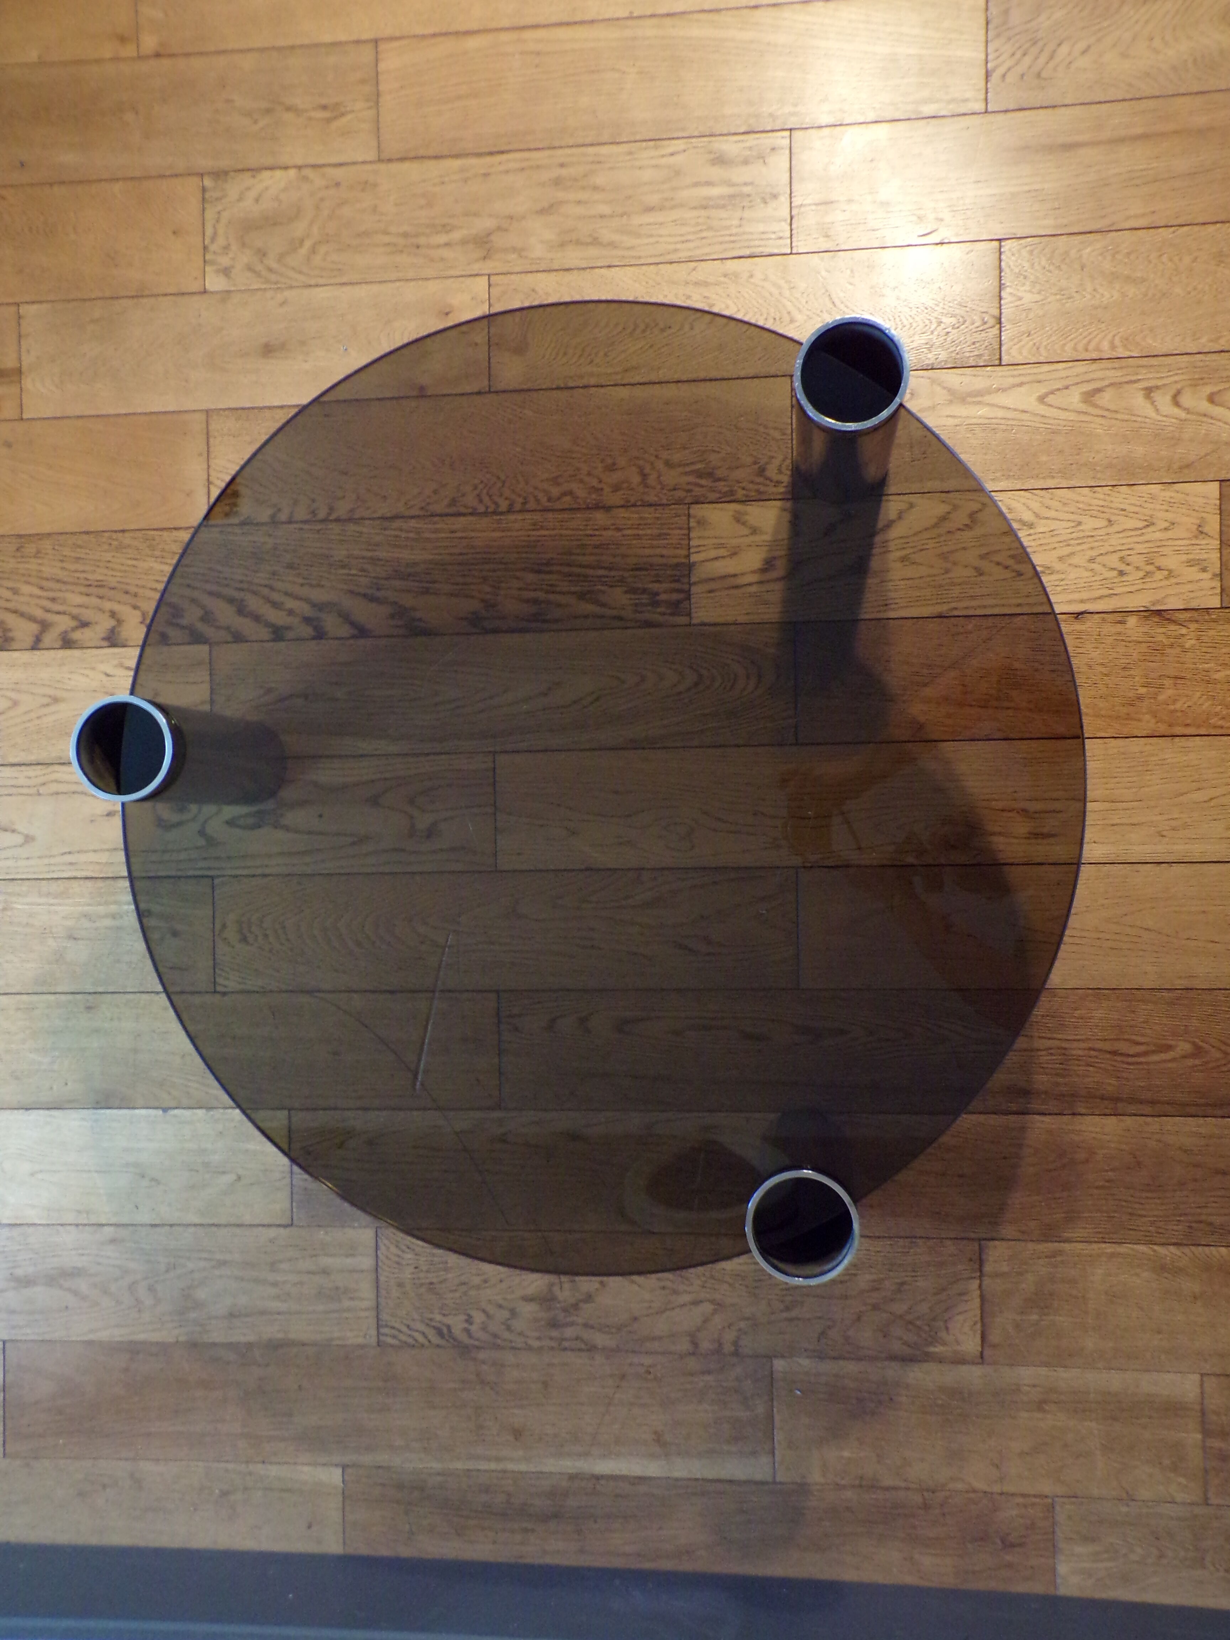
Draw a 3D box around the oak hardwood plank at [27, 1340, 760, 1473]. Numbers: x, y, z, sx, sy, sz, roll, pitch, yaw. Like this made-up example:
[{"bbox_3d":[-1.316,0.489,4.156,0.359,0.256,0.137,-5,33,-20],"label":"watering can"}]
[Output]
[{"bbox_3d":[-0.243,0.603,1.365,0.800,0.017,0.120,-1,90,7],"label":"oak hardwood plank"}]

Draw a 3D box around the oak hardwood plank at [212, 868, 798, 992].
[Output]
[{"bbox_3d":[-0.117,0.113,1.349,0.600,0.017,0.120,-1,90,7],"label":"oak hardwood plank"}]

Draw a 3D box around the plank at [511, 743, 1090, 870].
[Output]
[{"bbox_3d":[0.200,-0.014,1.308,0.640,0.020,0.121,-1,90,7],"label":"plank"}]

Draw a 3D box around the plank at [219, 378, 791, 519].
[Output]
[{"bbox_3d":[-0.122,-0.369,1.345,0.597,0.020,0.121,-1,90,7],"label":"plank"}]

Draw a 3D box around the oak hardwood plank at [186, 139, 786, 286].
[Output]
[{"bbox_3d":[-0.125,-0.612,1.348,0.600,0.017,0.120,-1,90,7],"label":"oak hardwood plank"}]

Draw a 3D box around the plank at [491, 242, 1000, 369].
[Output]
[{"bbox_3d":[0.124,-0.495,1.320,0.500,0.017,0.120,-1,90,7],"label":"plank"}]

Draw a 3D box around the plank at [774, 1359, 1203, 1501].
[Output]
[{"bbox_3d":[0.358,0.586,1.289,0.403,0.020,0.125,-1,90,7],"label":"plank"}]

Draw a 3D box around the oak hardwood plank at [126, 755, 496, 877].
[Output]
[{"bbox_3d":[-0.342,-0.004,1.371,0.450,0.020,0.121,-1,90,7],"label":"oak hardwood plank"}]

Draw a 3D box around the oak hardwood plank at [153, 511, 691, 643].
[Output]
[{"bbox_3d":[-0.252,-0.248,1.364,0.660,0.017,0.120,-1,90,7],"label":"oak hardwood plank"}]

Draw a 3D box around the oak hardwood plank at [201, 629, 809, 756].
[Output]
[{"bbox_3d":[-0.119,-0.130,1.349,0.600,0.017,0.120,-1,90,7],"label":"oak hardwood plank"}]

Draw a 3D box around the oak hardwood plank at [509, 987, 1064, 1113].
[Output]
[{"bbox_3d":[0.192,0.226,1.308,0.620,0.020,0.119,-1,90,7],"label":"oak hardwood plank"}]

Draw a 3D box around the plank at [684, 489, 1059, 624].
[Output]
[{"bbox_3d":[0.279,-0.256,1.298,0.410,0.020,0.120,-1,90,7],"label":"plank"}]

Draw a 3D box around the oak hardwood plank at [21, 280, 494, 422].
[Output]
[{"bbox_3d":[-0.374,-0.485,1.375,0.500,0.020,0.120,-1,90,7],"label":"oak hardwood plank"}]

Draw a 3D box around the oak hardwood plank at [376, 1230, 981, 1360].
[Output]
[{"bbox_3d":[0.058,0.472,1.330,0.600,0.017,0.120,-1,90,7],"label":"oak hardwood plank"}]

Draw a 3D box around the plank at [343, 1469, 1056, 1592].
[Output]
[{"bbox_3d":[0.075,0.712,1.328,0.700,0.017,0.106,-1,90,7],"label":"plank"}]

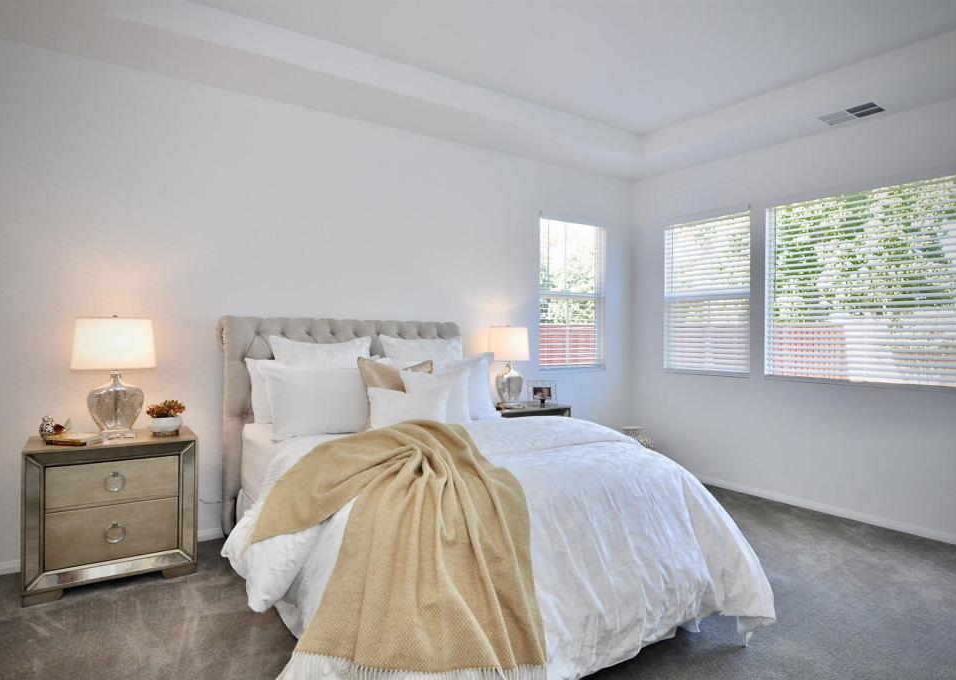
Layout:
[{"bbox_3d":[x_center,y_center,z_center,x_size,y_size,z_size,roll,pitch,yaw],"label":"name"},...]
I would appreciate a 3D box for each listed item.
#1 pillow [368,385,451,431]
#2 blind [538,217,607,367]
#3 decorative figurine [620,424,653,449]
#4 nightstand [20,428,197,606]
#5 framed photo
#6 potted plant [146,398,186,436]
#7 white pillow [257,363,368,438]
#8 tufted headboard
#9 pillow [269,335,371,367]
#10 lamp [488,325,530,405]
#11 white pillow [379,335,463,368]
[{"bbox_3d":[-0.415,0.400,3.191,0.480,0.270,0.140,0,-22,-28],"label":"pillow"},{"bbox_3d":[0.839,-0.402,4.839,0.735,1.330,0.060,0,1,-32],"label":"blind"},{"bbox_3d":[1.346,0.994,4.665,0.350,0.470,0.240,1,1,35],"label":"decorative figurine"},{"bbox_3d":[-1.894,0.864,2.839,0.705,0.713,0.430,0,1,-32],"label":"nightstand"},{"bbox_3d":[0.506,0.418,4.270,0.235,0.210,0.070,0,0,-10],"label":"framed photo"},{"bbox_3d":[-1.682,0.416,2.916,0.180,0.195,0.165,0,0,-32],"label":"potted plant"},{"bbox_3d":[-0.931,0.342,3.133,0.620,0.440,0.170,0,-21,-32],"label":"white pillow"},{"bbox_3d":[-0.862,0.543,3.648,1.630,1.360,0.170,0,1,-32],"label":"tufted headboard"},{"bbox_3d":[-0.971,0.265,3.330,0.620,0.580,0.160,0,-15,-32],"label":"pillow"},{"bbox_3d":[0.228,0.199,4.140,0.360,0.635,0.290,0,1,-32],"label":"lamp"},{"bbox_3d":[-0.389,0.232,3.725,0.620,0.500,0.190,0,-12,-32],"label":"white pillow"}]

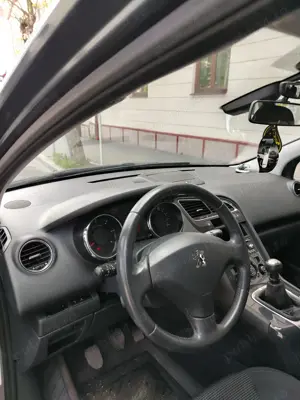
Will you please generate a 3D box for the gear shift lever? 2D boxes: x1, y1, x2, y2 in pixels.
[{"bbox_3d":[0.389,0.252,0.847,0.063,0.147,0.072,-13,10,-35],"label":"gear shift lever"}]

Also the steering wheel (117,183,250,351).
[{"bbox_3d":[0.091,0.144,0.648,0.378,0.378,0.100,-14,-6,-34],"label":"steering wheel"}]

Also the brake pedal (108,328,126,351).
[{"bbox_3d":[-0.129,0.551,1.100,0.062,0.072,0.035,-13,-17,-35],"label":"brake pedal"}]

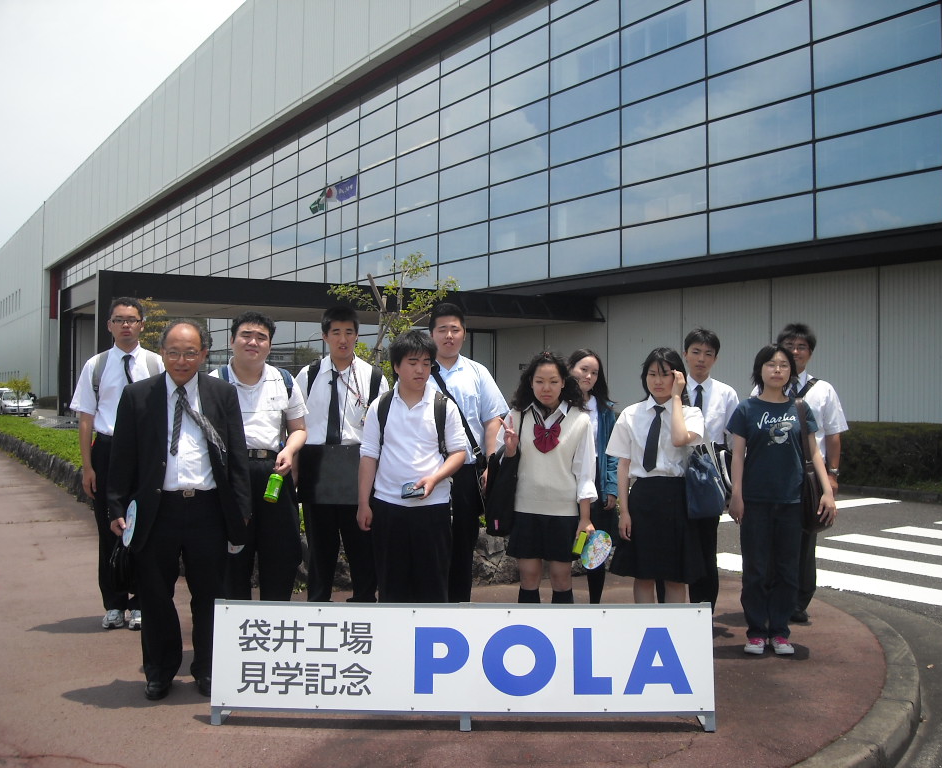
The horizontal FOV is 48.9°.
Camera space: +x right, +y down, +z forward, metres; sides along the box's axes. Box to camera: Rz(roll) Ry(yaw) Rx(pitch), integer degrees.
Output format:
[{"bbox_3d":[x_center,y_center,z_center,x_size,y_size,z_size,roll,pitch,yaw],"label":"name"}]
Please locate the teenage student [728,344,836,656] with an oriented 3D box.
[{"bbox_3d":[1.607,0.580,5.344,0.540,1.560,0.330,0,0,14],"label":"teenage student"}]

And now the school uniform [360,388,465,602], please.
[{"bbox_3d":[-0.267,0.636,4.720,0.490,1.310,0.330,0,0,-3],"label":"school uniform"}]

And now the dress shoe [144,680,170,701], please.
[{"bbox_3d":[-1.345,1.279,4.505,0.105,0.110,0.285,0,0,-9],"label":"dress shoe"}]

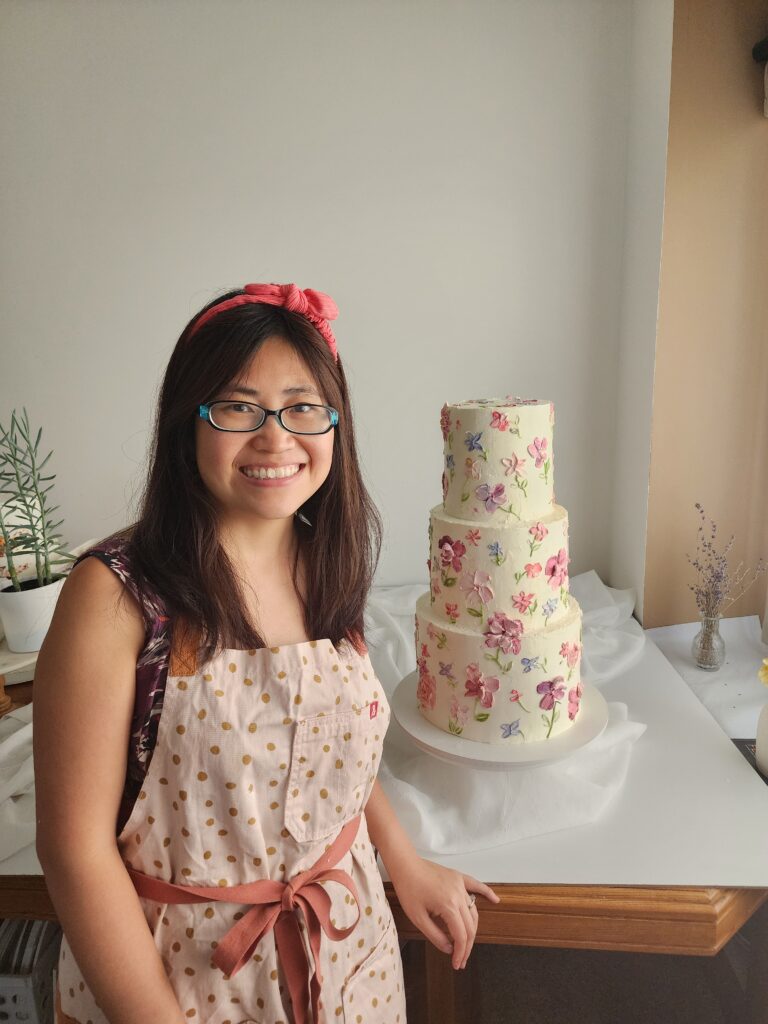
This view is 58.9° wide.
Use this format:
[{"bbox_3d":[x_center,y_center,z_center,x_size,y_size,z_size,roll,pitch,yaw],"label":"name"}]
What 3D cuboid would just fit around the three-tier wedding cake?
[{"bbox_3d":[0.181,0.074,1.081,0.270,0.494,0.270,0,14,10],"label":"three-tier wedding cake"}]

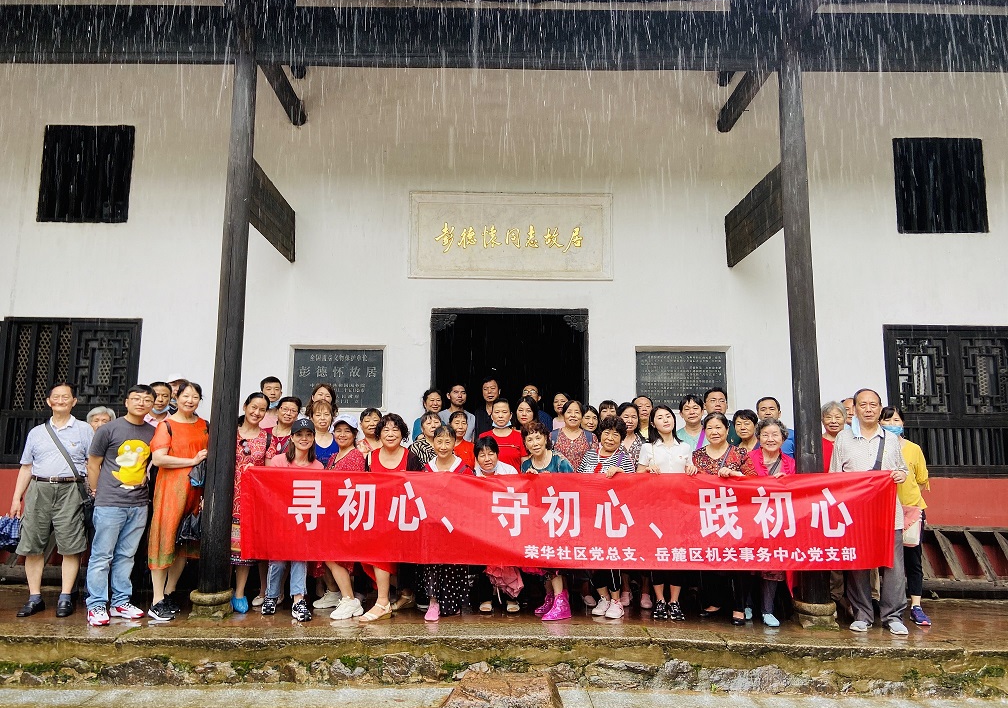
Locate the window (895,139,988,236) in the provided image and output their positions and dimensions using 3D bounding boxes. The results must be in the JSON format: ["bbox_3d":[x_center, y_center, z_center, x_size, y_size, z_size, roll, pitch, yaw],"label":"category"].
[{"bbox_3d":[4.345,-1.674,7.535,0.890,0.990,0.090,1,-8,-1],"label":"window"}]

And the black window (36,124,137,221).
[{"bbox_3d":[-4.109,-1.774,7.451,0.880,0.990,0.090,1,-8,-1],"label":"black window"}]

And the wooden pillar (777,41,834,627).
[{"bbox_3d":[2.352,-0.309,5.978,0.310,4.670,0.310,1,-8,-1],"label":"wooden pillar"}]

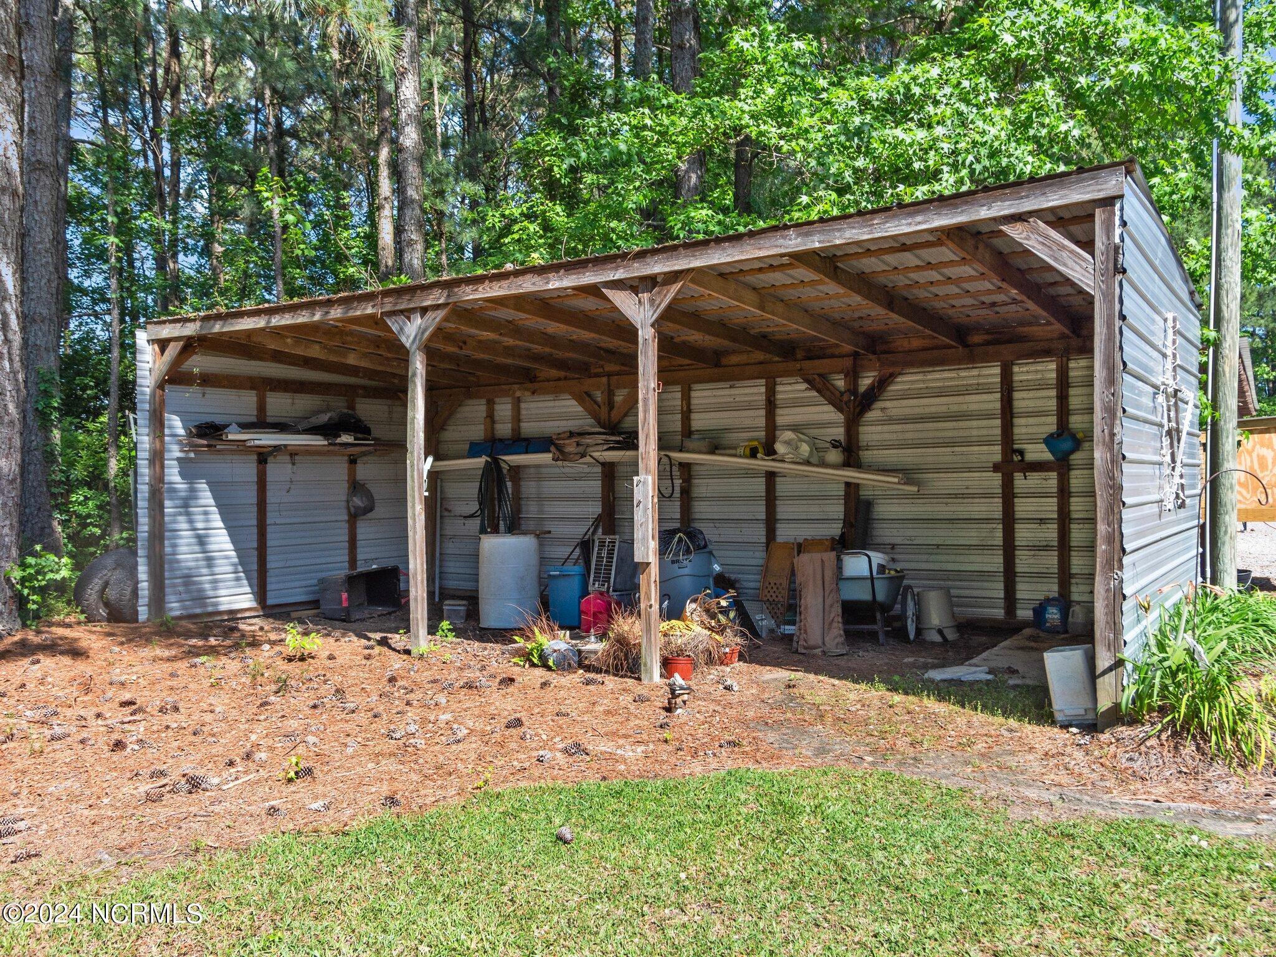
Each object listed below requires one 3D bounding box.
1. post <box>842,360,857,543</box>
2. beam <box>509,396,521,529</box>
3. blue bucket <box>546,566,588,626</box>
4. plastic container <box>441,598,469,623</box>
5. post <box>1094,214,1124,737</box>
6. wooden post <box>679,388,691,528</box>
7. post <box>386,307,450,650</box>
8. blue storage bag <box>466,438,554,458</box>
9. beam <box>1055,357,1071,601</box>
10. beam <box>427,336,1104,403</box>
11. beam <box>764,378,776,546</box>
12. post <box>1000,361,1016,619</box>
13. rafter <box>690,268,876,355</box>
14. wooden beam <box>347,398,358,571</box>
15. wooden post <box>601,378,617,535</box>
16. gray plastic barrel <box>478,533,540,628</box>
[{"bbox_3d":[2.016,0.076,9.746,0.090,2.375,0.090,0,0,34],"label":"post"},{"bbox_3d":[-1.401,0.187,11.915,0.089,2.257,0.040,-1,0,34],"label":"beam"},{"bbox_3d":[-0.653,1.071,9.400,0.290,0.560,0.280,-1,0,11],"label":"blue bucket"},{"bbox_3d":[-1.803,1.318,10.214,0.235,0.180,0.330,-1,0,-6],"label":"plastic container"},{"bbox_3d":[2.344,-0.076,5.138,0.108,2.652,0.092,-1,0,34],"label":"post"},{"bbox_3d":[0.494,0.149,10.652,0.089,2.239,0.040,-1,0,34],"label":"wooden post"},{"bbox_3d":[-1.619,0.026,7.665,0.600,2.530,0.095,-1,0,33],"label":"post"},{"bbox_3d":[-1.349,-0.340,11.649,1.382,0.185,0.220,-1,0,34],"label":"blue storage bag"},{"bbox_3d":[3.551,0.096,8.617,0.089,2.201,0.040,-1,0,34],"label":"beam"},{"bbox_3d":[0.818,-1.057,10.527,8.280,0.147,0.050,-1,0,34],"label":"beam"},{"bbox_3d":[1.313,0.133,10.253,0.090,2.280,0.045,-1,0,33],"label":"beam"},{"bbox_3d":[3.226,0.100,9.002,0.090,2.250,0.045,-1,0,33],"label":"post"},{"bbox_3d":[1.162,-1.309,8.180,0.042,0.140,3.636,-1,-4,34],"label":"rafter"},{"bbox_3d":[-3.243,0.229,11.785,0.045,2.320,0.090,-1,0,33],"label":"wooden beam"},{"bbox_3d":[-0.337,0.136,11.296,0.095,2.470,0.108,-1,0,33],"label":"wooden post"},{"bbox_3d":[-1.235,0.990,9.950,0.585,0.890,0.585,0,0,0],"label":"gray plastic barrel"}]

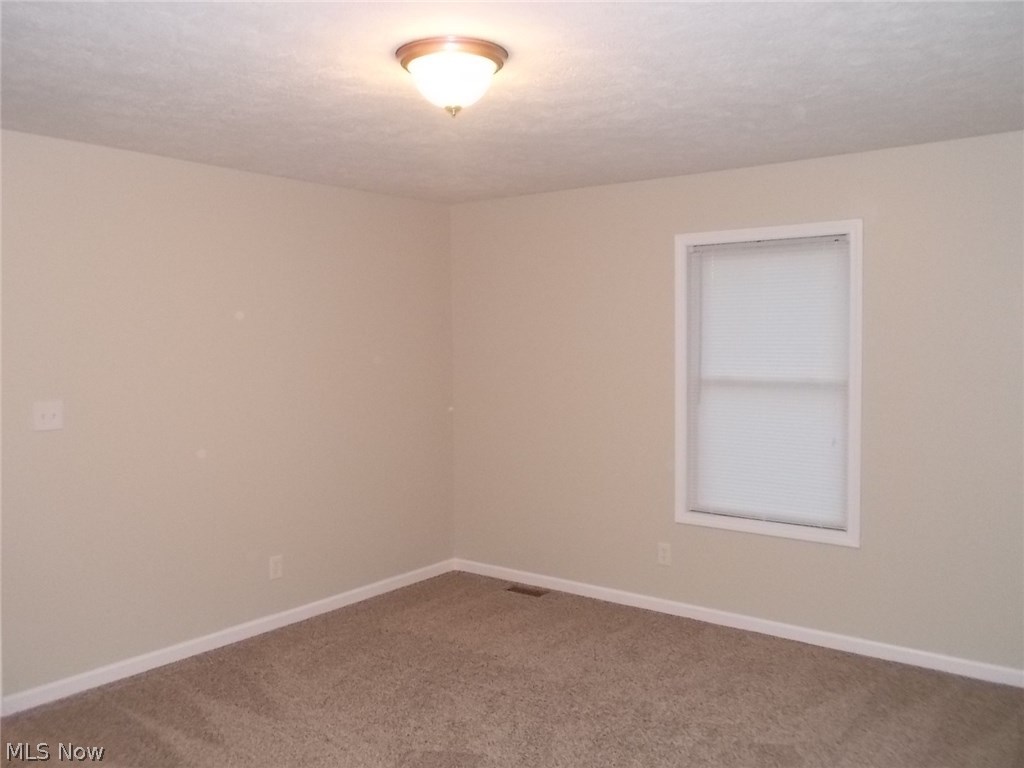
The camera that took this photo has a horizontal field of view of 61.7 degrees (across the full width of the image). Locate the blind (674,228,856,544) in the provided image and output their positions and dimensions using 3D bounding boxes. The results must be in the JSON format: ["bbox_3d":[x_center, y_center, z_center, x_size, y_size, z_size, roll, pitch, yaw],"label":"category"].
[{"bbox_3d":[1.309,-0.009,4.450,0.983,1.583,0.100,2,4,37],"label":"blind"}]

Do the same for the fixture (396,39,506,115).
[{"bbox_3d":[-0.182,-0.918,2.645,0.345,0.185,0.345,0,3,0],"label":"fixture"}]

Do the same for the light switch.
[{"bbox_3d":[-1.975,0.135,3.664,0.018,0.122,0.122,2,4,37],"label":"light switch"}]

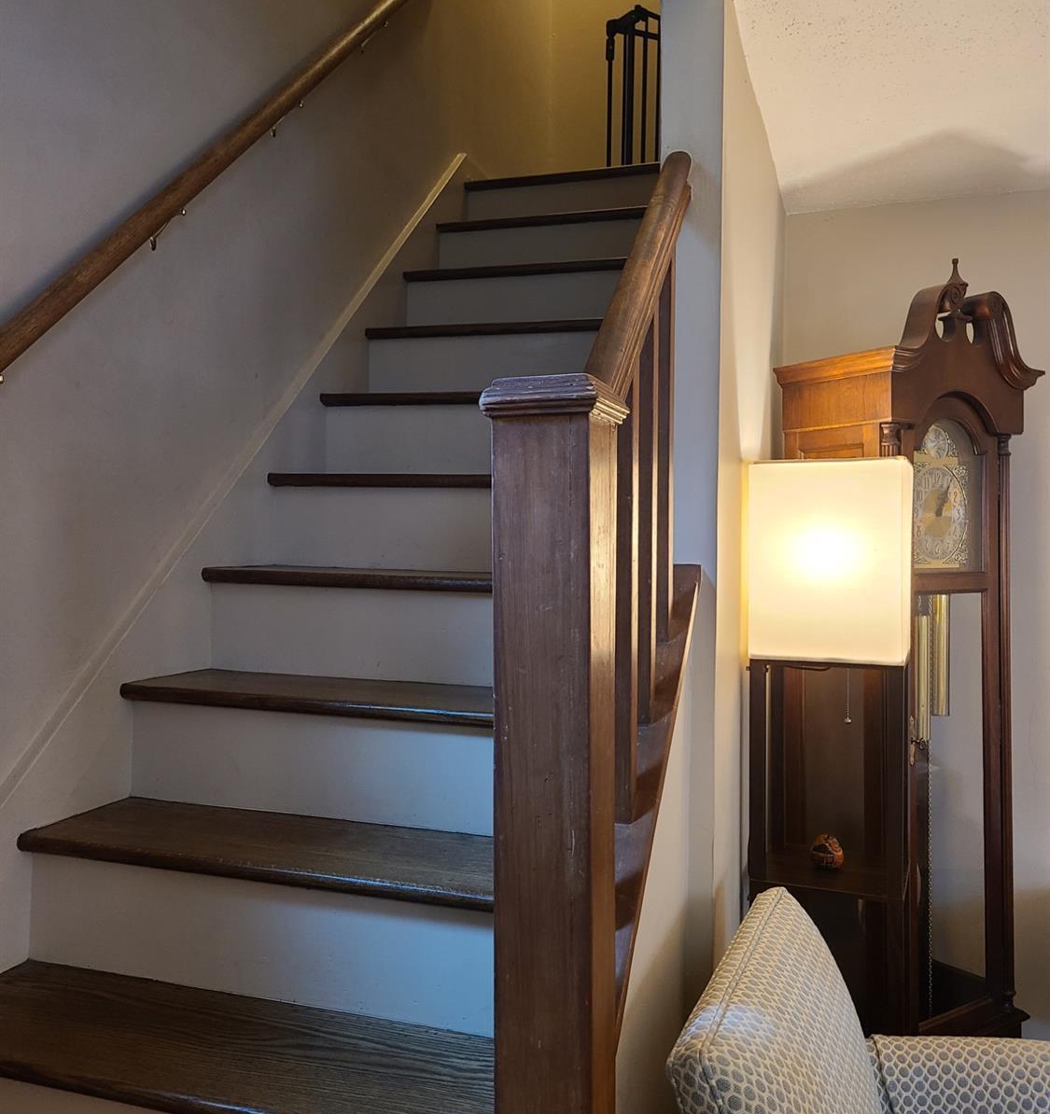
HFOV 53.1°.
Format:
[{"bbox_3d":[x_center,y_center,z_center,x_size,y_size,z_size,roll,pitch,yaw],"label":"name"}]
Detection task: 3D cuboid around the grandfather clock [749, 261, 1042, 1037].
[{"bbox_3d":[0.924,0.361,2.515,0.595,2.088,0.323,-1,2,-36],"label":"grandfather clock"}]

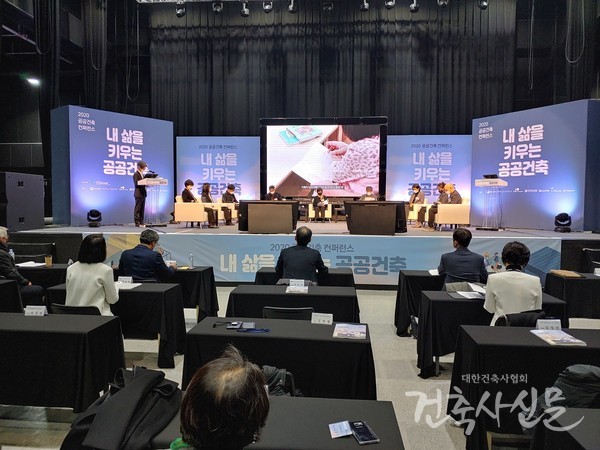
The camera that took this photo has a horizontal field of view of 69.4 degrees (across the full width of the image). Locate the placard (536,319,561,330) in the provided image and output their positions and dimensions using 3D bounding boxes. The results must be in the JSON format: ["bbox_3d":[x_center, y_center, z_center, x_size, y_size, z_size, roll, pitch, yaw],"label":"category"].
[{"bbox_3d":[1.790,0.714,3.131,0.170,0.085,0.060,1,3,4],"label":"placard"}]

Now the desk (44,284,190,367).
[{"bbox_3d":[-1.909,1.011,4.513,1.250,0.740,0.470,1,3,5],"label":"desk"}]

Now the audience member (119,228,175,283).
[{"bbox_3d":[-1.903,0.706,5.554,0.600,1.300,0.750,1,3,10],"label":"audience member"}]

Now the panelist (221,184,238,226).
[{"bbox_3d":[-1.902,-0.566,11.772,0.700,1.130,0.520,3,4,42],"label":"panelist"}]

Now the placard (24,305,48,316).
[{"bbox_3d":[-2.027,0.665,3.354,0.152,0.066,0.070,1,3,5],"label":"placard"}]

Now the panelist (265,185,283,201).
[{"bbox_3d":[-0.831,-0.658,13.588,0.550,1.160,0.700,1,3,4],"label":"panelist"}]

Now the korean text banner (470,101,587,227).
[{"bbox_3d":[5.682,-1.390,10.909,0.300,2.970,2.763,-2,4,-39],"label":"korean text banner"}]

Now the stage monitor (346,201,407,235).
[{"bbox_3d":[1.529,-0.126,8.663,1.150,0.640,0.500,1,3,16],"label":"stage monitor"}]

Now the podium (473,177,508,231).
[{"bbox_3d":[4.507,-0.473,10.192,0.450,1.200,0.620,-2,4,-43],"label":"podium"}]

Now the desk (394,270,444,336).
[{"bbox_3d":[1.942,1.007,5.542,1.290,0.755,0.460,1,3,4],"label":"desk"}]

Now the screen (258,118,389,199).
[{"bbox_3d":[0.797,-2.210,15.118,4.360,2.950,0.250,1,3,4],"label":"screen"}]

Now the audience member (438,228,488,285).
[{"bbox_3d":[1.916,0.728,5.245,0.580,1.340,0.750,1,3,4],"label":"audience member"}]

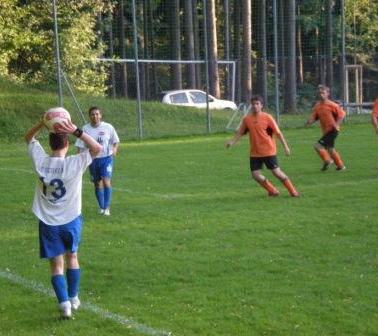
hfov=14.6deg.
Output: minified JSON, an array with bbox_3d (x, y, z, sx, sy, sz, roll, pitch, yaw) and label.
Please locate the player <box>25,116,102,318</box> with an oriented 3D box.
[{"bbox_3d":[-1.078,0.426,12.700,0.600,1.700,0.520,0,4,20],"label":"player"}]

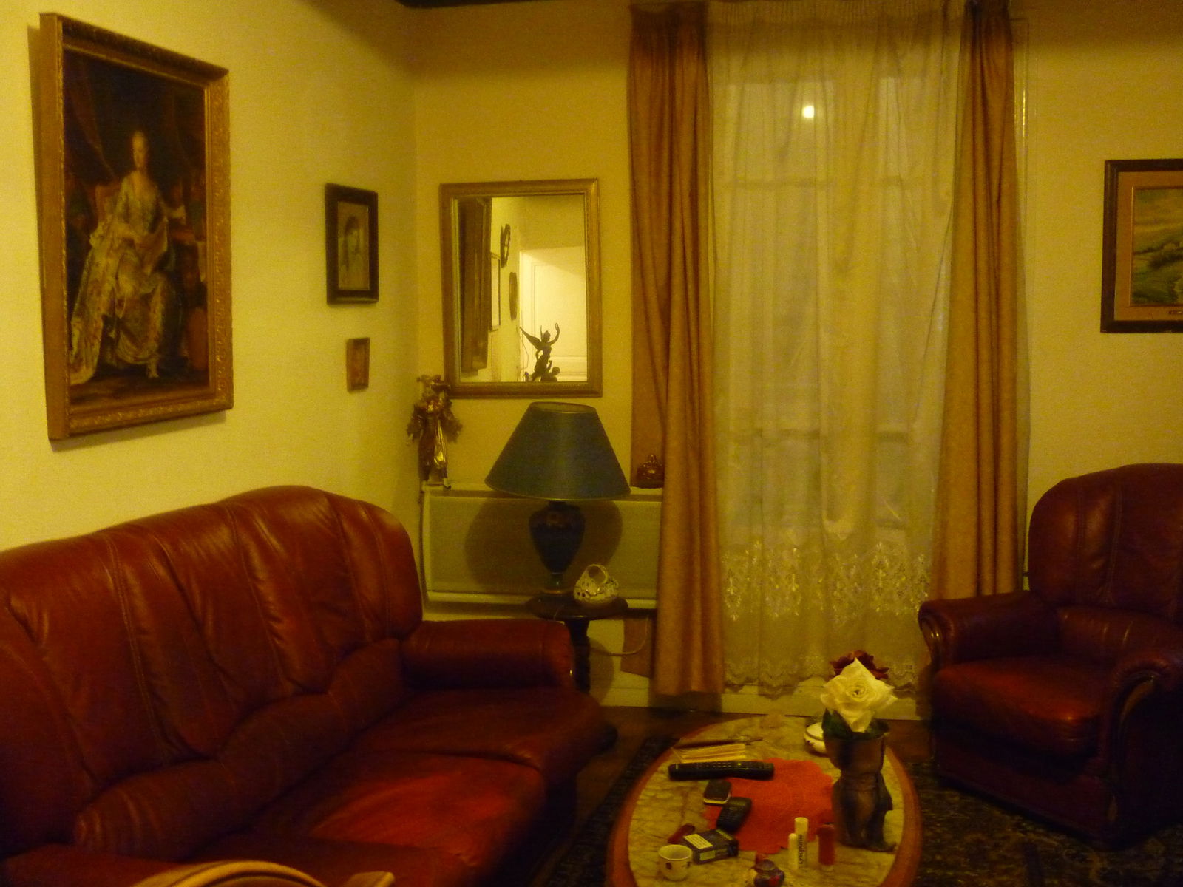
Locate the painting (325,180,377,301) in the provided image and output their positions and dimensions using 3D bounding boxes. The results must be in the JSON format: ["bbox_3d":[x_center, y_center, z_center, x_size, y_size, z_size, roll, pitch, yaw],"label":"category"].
[{"bbox_3d":[-0.743,-0.621,3.545,0.030,0.355,0.305,3,8,15],"label":"painting"}]

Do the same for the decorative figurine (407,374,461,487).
[{"bbox_3d":[-0.564,-0.045,4.033,0.188,0.385,0.120,-1,7,-3],"label":"decorative figurine"}]

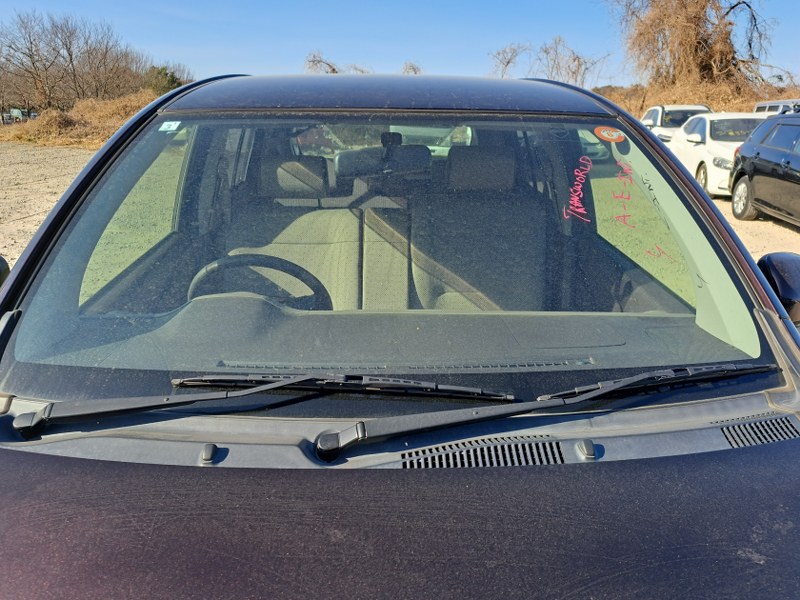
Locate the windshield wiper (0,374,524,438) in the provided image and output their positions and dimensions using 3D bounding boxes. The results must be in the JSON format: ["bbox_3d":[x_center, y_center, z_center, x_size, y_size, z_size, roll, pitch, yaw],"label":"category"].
[{"bbox_3d":[-0.202,0.157,0.834,0.755,0.075,0.090,0,19,-1],"label":"windshield wiper"}]

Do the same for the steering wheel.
[{"bbox_3d":[-0.357,0.046,1.429,0.370,0.370,0.110,1,40,0],"label":"steering wheel"}]

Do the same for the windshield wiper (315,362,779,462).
[{"bbox_3d":[0.250,0.162,0.837,0.752,0.075,0.080,-3,19,-11],"label":"windshield wiper"}]

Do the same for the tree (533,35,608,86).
[{"bbox_3d":[7.176,-8.934,23.344,3.300,4.000,3.000,1,19,0],"label":"tree"}]

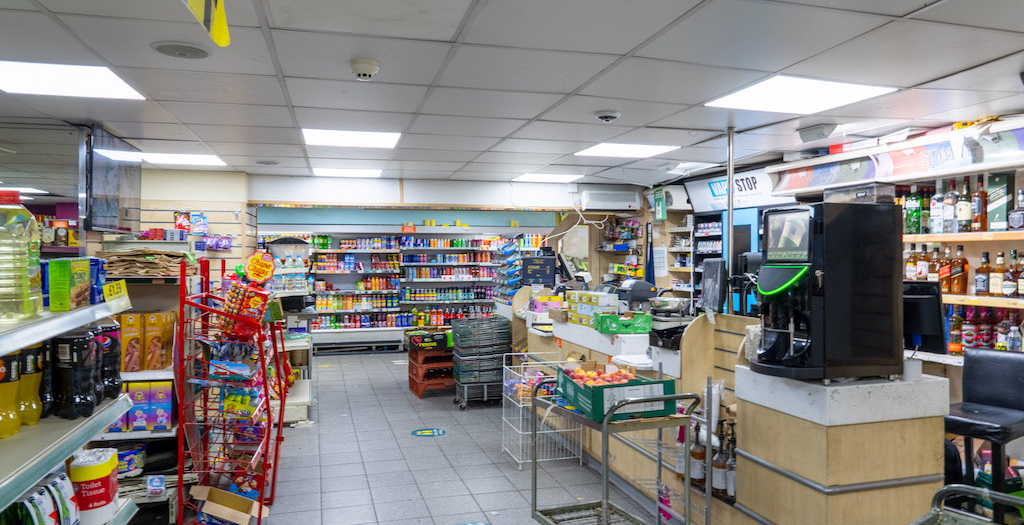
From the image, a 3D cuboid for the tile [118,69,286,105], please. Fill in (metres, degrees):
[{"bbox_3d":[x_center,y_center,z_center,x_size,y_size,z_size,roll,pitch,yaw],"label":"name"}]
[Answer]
[{"bbox_3d":[-1.280,-0.749,2.917,0.600,0.020,0.600,0,1,-14],"label":"tile"}]

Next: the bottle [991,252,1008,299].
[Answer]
[{"bbox_3d":[2.597,0.063,3.630,0.080,0.236,0.080,0,1,-22],"label":"bottle"}]

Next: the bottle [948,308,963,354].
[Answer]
[{"bbox_3d":[2.484,0.375,3.820,0.077,0.295,0.077,0,0,-37],"label":"bottle"}]

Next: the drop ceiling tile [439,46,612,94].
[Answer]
[{"bbox_3d":[0.036,-0.733,2.595,0.600,0.020,0.600,0,1,-14],"label":"drop ceiling tile"}]

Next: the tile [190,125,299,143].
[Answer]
[{"bbox_3d":[-1.575,-0.765,4.084,0.600,0.020,0.600,0,0,-14],"label":"tile"}]

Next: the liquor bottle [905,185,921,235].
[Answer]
[{"bbox_3d":[2.363,-0.307,4.020,0.075,0.292,0.085,0,0,-37],"label":"liquor bottle"}]

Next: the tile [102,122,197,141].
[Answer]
[{"bbox_3d":[-2.156,-0.762,3.937,0.600,0.020,0.600,0,0,-14],"label":"tile"}]

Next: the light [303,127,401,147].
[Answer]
[{"bbox_3d":[-0.982,-0.775,4.214,0.600,0.030,0.600,0,1,-14],"label":"light"}]

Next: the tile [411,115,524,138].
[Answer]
[{"bbox_3d":[-0.254,-0.757,3.780,0.597,0.022,0.597,0,1,-14],"label":"tile"}]

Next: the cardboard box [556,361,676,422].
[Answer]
[{"bbox_3d":[0.493,0.617,3.290,0.400,0.155,0.550,0,1,-13],"label":"cardboard box"}]

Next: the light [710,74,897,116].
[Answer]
[{"bbox_3d":[1.212,-0.722,2.945,0.590,0.030,0.590,0,0,-14],"label":"light"}]

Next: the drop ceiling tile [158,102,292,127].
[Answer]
[{"bbox_3d":[-1.416,-0.755,3.482,0.597,0.022,0.597,0,1,-14],"label":"drop ceiling tile"}]

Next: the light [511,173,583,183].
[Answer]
[{"bbox_3d":[0.341,-0.811,6.470,0.600,0.030,0.600,0,1,-14],"label":"light"}]

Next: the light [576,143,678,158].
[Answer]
[{"bbox_3d":[0.763,-0.770,4.656,0.600,0.030,0.600,0,1,-14],"label":"light"}]

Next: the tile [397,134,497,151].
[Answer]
[{"bbox_3d":[-0.408,-0.770,4.365,0.600,0.020,0.600,0,1,-14],"label":"tile"}]

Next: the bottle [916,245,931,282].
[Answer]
[{"bbox_3d":[2.591,0.041,4.300,0.080,0.300,0.080,0,1,-35],"label":"bottle"}]

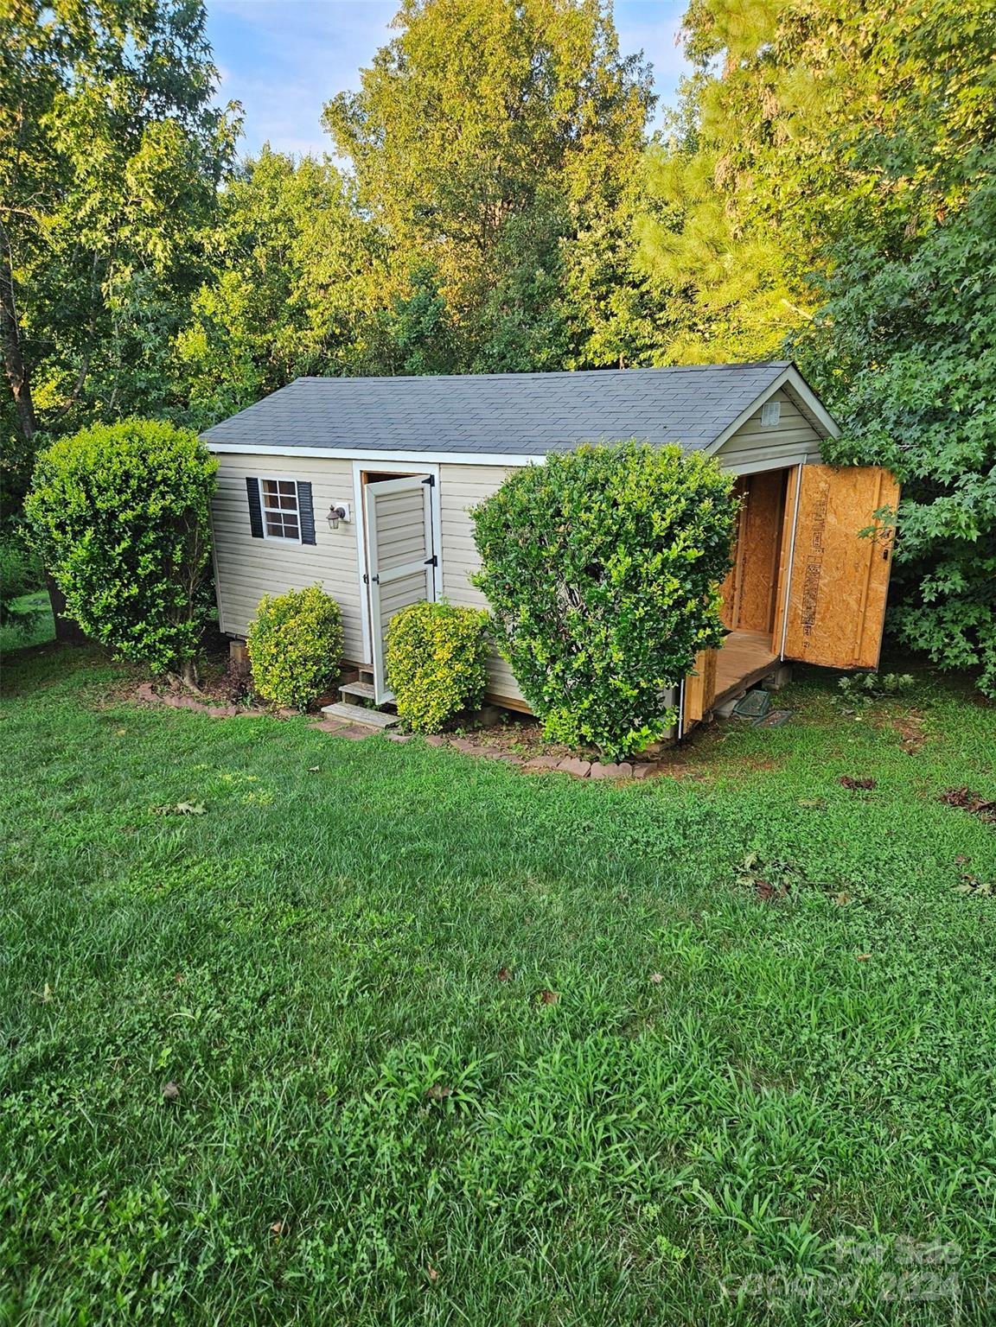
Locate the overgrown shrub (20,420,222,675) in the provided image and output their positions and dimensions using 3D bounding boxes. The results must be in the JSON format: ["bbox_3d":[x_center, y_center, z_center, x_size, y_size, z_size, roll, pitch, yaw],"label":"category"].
[{"bbox_3d":[-4.380,-1.280,10.480,2.270,3.050,2.100,-8,18,-22],"label":"overgrown shrub"}]

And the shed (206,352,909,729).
[{"bbox_3d":[0.055,-1.712,10.290,6.479,3.245,3.757,12,21,35],"label":"shed"}]

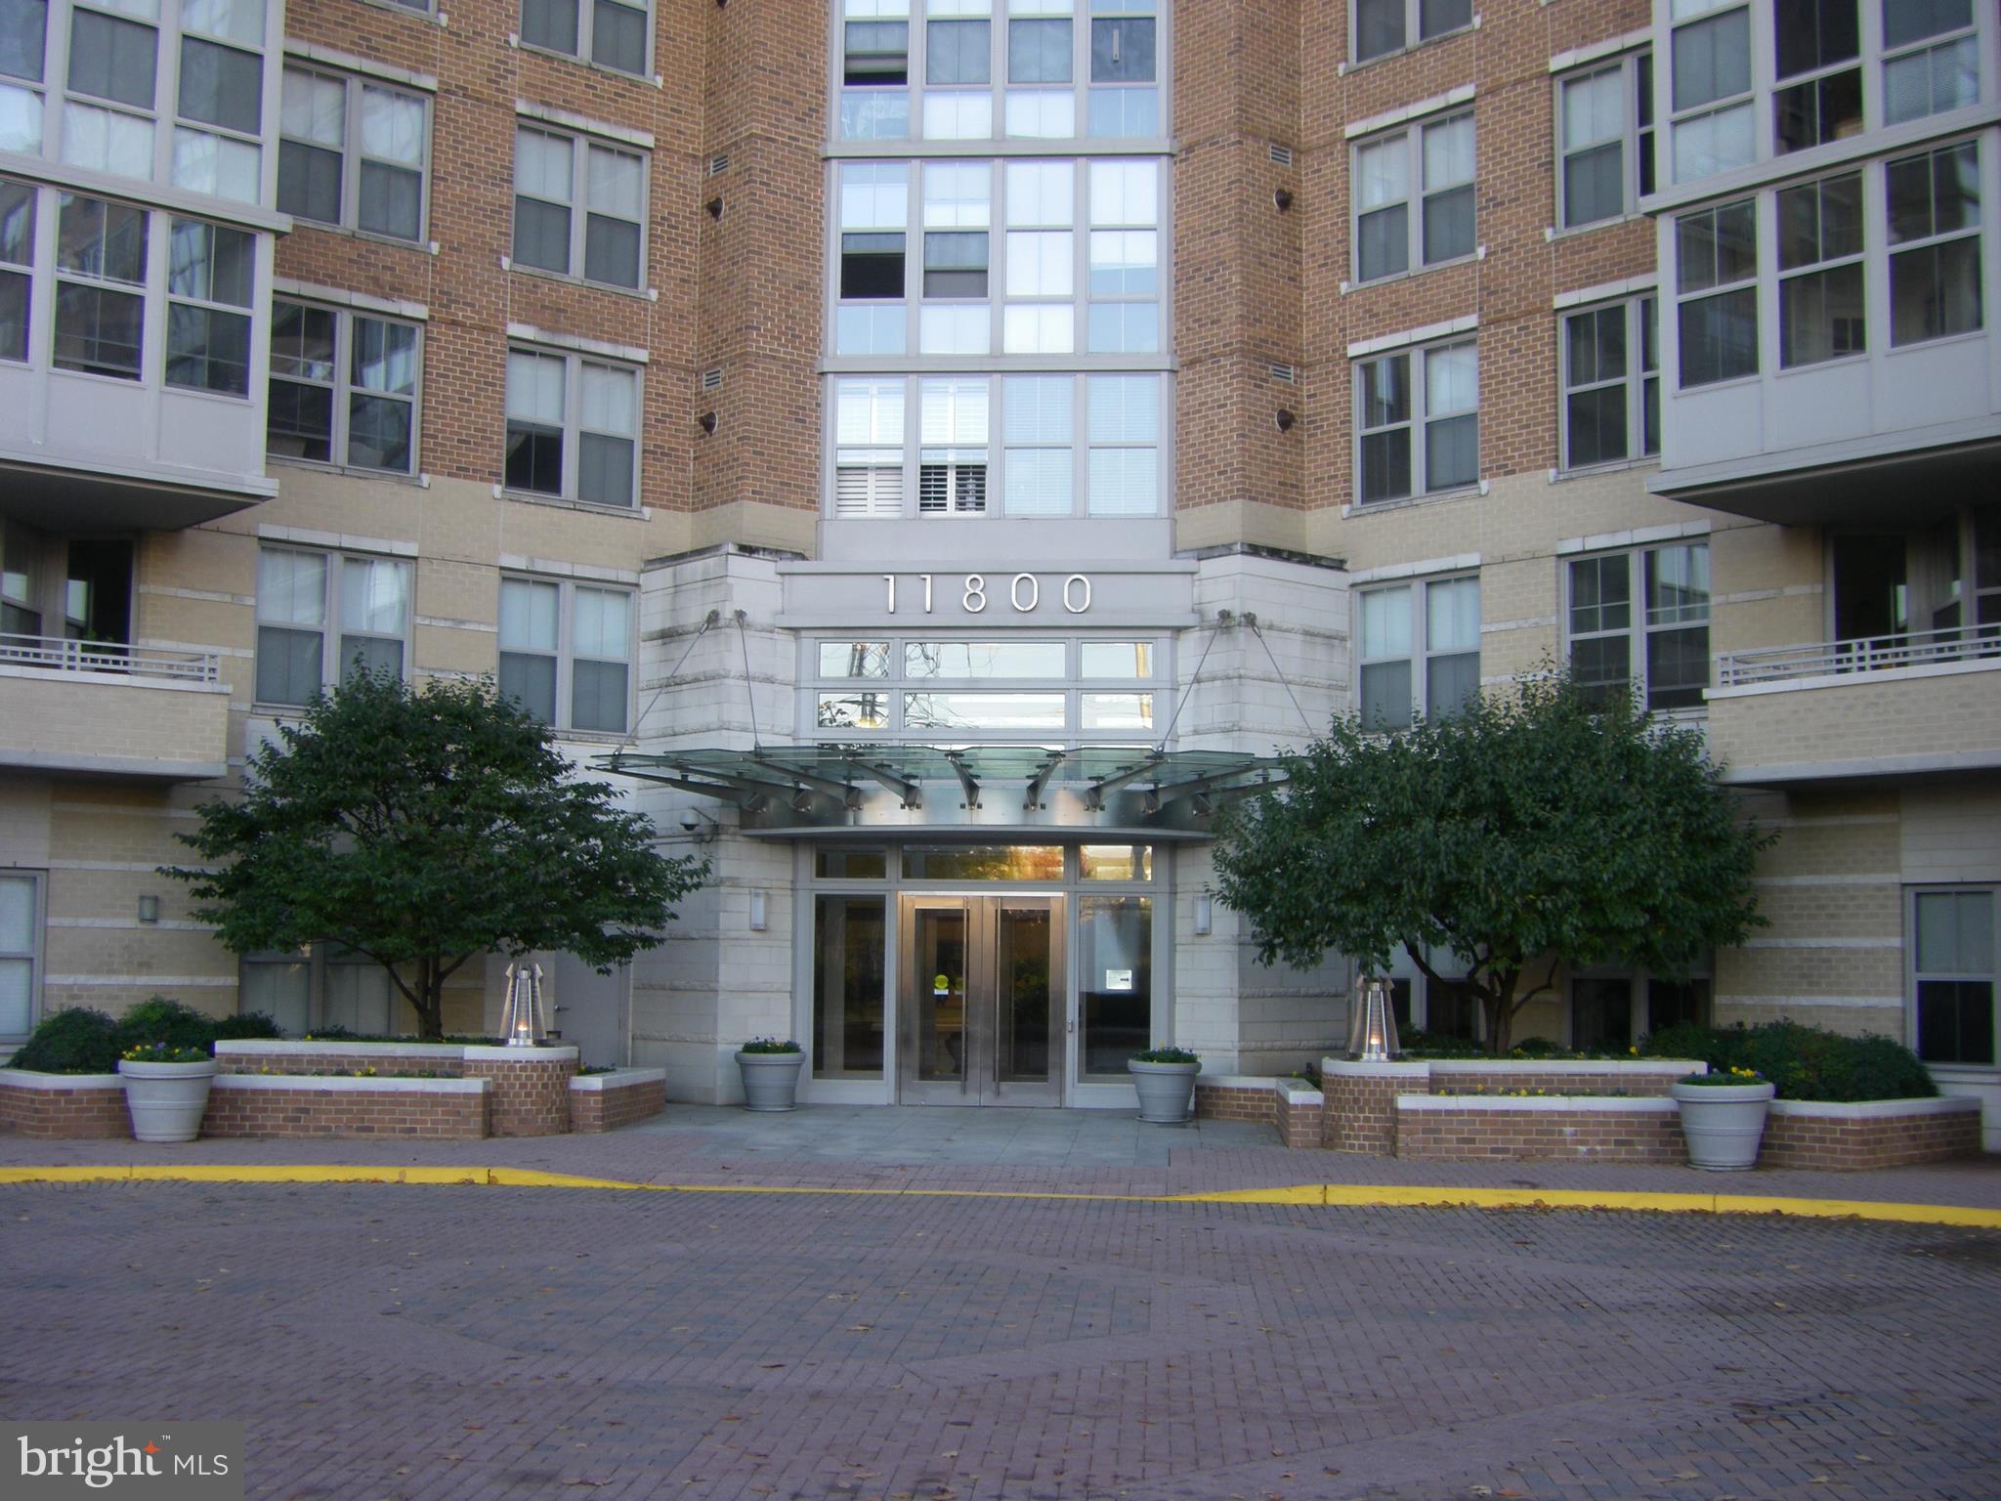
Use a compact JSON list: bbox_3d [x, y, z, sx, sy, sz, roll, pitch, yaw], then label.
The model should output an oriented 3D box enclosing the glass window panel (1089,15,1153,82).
[{"bbox_3d":[1.501,-8.597,29.802,0.776,0.831,0.060,0,-5,4],"label":"glass window panel"}]

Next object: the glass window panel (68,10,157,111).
[{"bbox_3d":[-8.473,-6.603,23.215,0.833,0.817,0.060,5,-7,-41],"label":"glass window panel"}]

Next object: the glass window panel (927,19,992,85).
[{"bbox_3d":[-0.512,-8.786,30.541,0.809,0.864,0.060,0,-5,4],"label":"glass window panel"}]

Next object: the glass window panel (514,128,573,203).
[{"bbox_3d":[-5.395,-6.938,28.781,0.774,0.834,0.060,5,-7,-40],"label":"glass window panel"}]

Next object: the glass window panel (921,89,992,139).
[{"bbox_3d":[-0.520,-7.815,29.870,0.840,0.611,0.060,0,-5,4],"label":"glass window panel"}]

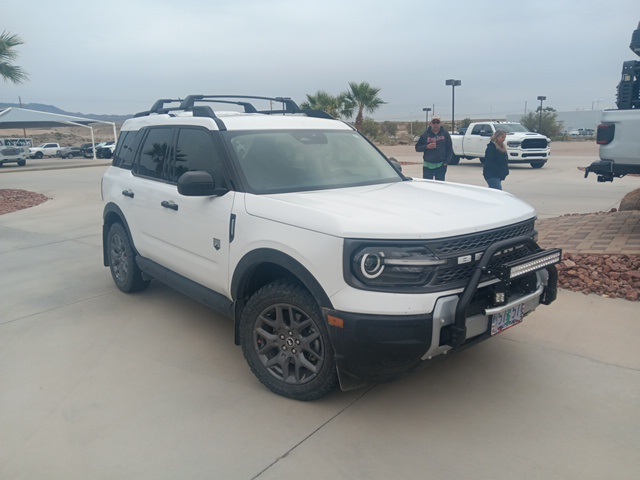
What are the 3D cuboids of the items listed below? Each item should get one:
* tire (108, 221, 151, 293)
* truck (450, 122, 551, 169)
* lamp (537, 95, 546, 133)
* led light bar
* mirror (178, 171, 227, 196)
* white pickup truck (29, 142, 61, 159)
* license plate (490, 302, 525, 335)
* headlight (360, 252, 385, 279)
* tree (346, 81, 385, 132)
[{"bbox_3d":[-1.843,0.150,4.703,0.235,0.720,0.720,-11,15,-39],"label":"tire"},{"bbox_3d":[8.302,-4.527,22.956,2.100,2.020,6.200,-4,12,-13],"label":"truck"},{"bbox_3d":[31.435,-16.954,68.637,1.250,6.800,0.750,-6,13,-21],"label":"lamp"},{"bbox_3d":[1.065,0.113,2.439,0.540,0.075,0.085,-11,15,-39],"label":"led light bar"},{"bbox_3d":[-0.753,-0.371,3.046,0.250,0.180,0.150,-11,15,-39],"label":"mirror"},{"bbox_3d":[-35.574,-11.688,62.910,2.050,1.950,5.800,4,13,24],"label":"white pickup truck"},{"bbox_3d":[1.011,0.401,2.571,0.310,0.160,0.020,-11,15,-39],"label":"license plate"},{"bbox_3d":[0.241,0.115,2.183,0.130,0.130,0.080,-8,14,-31],"label":"headlight"},{"bbox_3d":[3.697,-10.295,40.902,3.500,6.100,3.500,-1,12,0],"label":"tree"}]

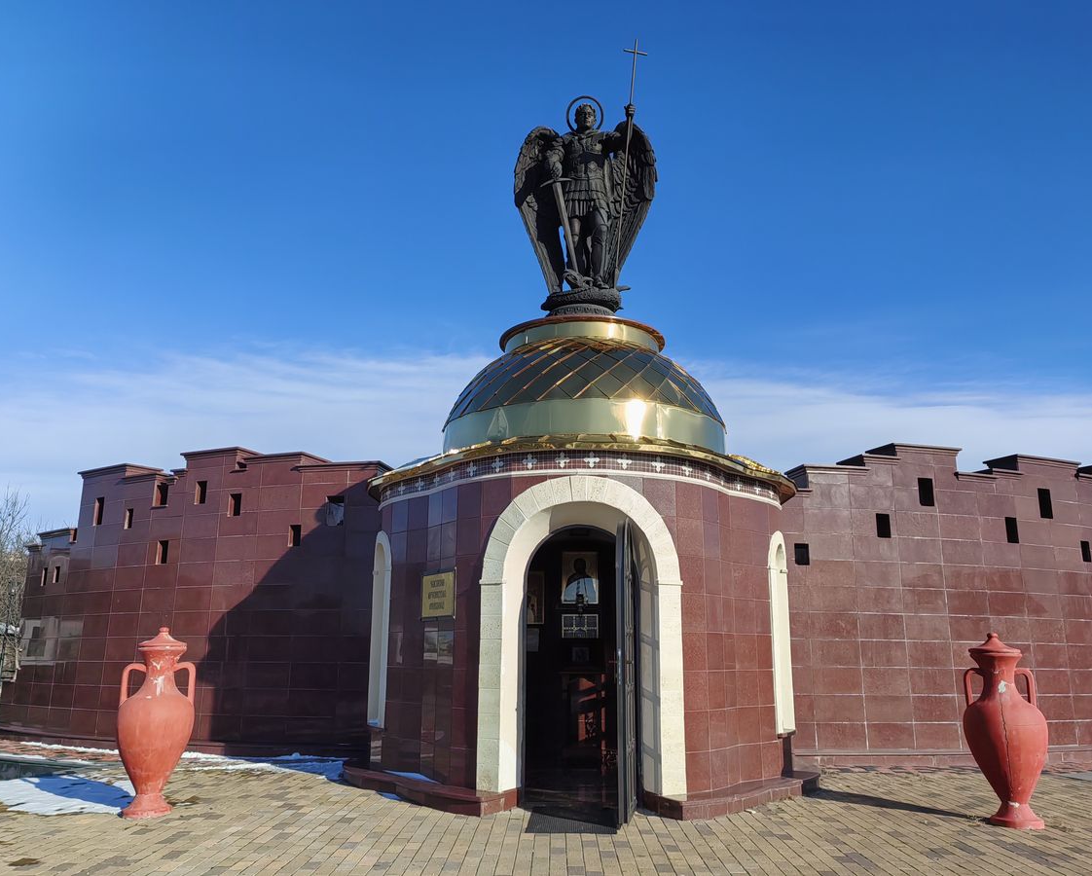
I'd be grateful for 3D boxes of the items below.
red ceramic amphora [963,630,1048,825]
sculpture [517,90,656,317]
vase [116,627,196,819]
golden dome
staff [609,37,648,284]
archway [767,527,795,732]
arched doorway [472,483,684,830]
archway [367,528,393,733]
[{"bbox_3d":[3.385,2.157,6.786,0.580,1.369,0.560,0,-14,0],"label":"red ceramic amphora"},{"bbox_3d":[0.470,-2.679,10.715,1.703,2.995,0.950,0,-14,3],"label":"sculpture"},{"bbox_3d":[-2.992,2.164,7.013,0.570,1.377,0.550,0,-14,0],"label":"vase"},{"bbox_3d":[0.400,-0.424,10.165,3.089,1.354,3.089,0,-14,3],"label":"golden dome"},{"bbox_3d":[0.950,-3.294,10.724,0.290,3.237,0.060,5,-14,4],"label":"staff"},{"bbox_3d":[2.076,1.791,8.536,0.250,1.838,0.550,-8,-16,31],"label":"archway"},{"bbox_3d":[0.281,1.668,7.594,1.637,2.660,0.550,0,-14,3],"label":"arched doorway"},{"bbox_3d":[-1.441,1.788,8.625,0.250,1.809,0.550,8,-16,-28],"label":"archway"}]

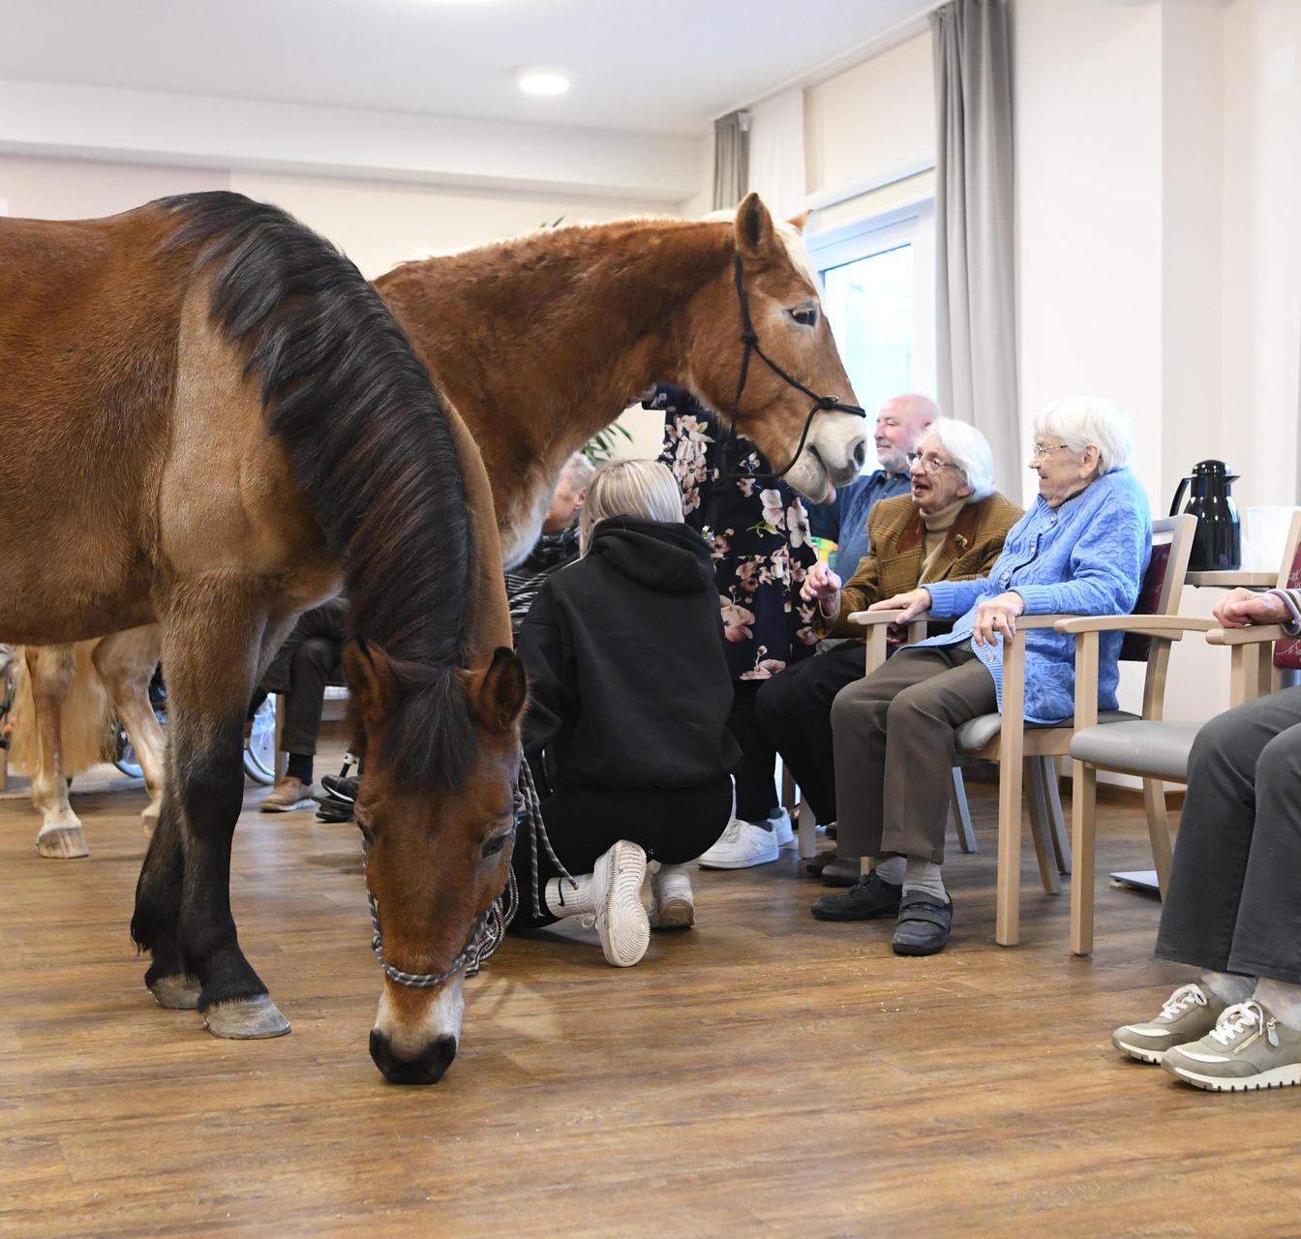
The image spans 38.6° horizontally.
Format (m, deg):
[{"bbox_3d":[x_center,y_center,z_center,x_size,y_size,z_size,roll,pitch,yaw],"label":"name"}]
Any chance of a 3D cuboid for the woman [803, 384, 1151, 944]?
[{"bbox_3d":[0.717,0.078,4.015,0.660,1.135,0.540,-1,2,-26],"label":"woman"}]

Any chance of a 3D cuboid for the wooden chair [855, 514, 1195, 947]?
[{"bbox_3d":[0.817,0.207,4.065,0.570,0.875,0.570,-1,2,-24],"label":"wooden chair"}]

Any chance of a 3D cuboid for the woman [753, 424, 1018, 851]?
[{"bbox_3d":[0.597,0.058,4.609,0.680,1.135,0.530,-1,2,-36],"label":"woman"}]

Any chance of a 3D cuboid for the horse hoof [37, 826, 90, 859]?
[{"bbox_3d":[-1.538,0.578,4.862,0.140,0.080,0.120,1,2,26],"label":"horse hoof"}]

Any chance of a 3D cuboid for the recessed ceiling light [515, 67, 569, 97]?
[{"bbox_3d":[-0.423,-2.097,7.263,0.210,0.055,0.210,0,2,0],"label":"recessed ceiling light"}]

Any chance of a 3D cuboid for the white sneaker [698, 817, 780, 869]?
[{"bbox_3d":[0.208,0.563,4.787,0.270,0.115,0.100,-1,2,-30],"label":"white sneaker"}]

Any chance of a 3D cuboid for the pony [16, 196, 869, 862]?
[{"bbox_3d":[-0.620,-0.179,4.627,2.360,1.610,0.580,1,2,25],"label":"pony"}]

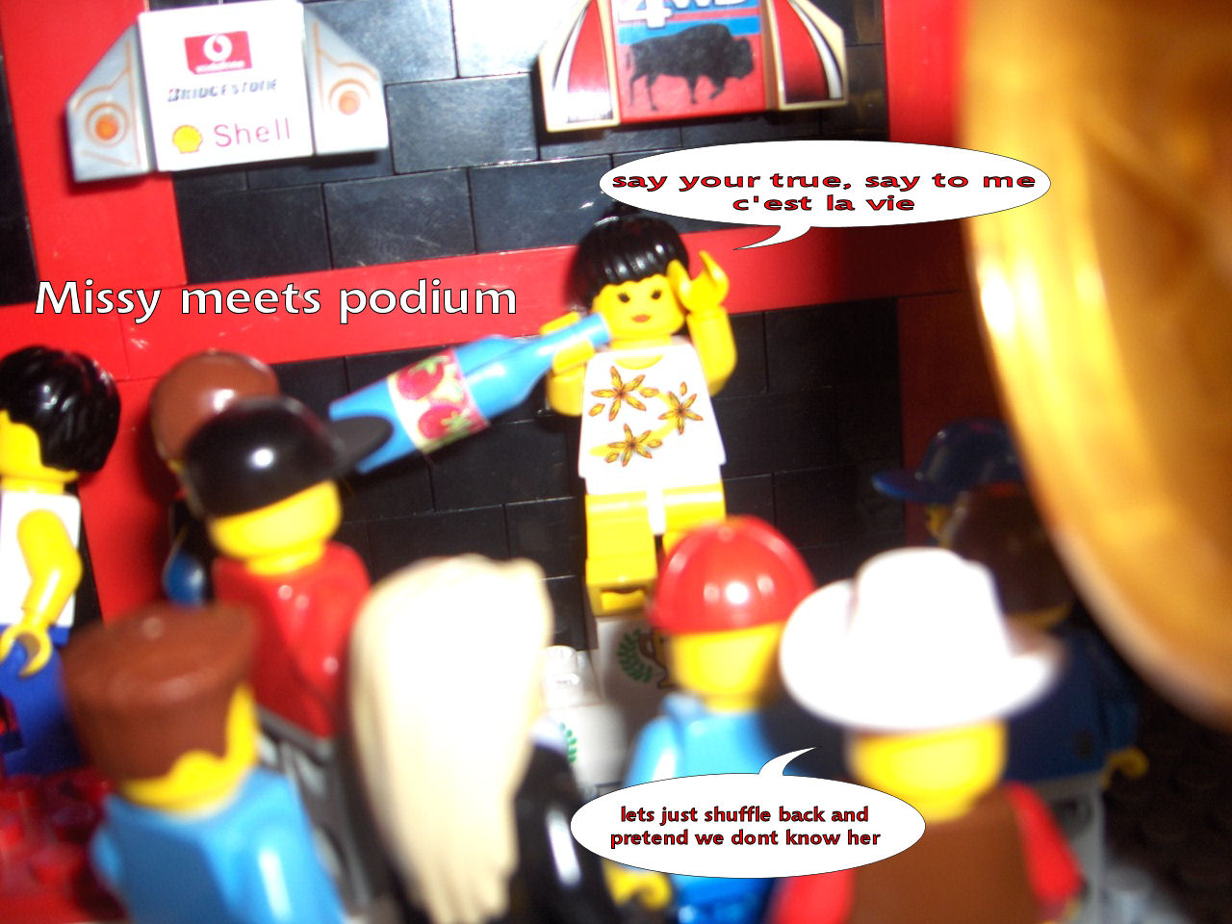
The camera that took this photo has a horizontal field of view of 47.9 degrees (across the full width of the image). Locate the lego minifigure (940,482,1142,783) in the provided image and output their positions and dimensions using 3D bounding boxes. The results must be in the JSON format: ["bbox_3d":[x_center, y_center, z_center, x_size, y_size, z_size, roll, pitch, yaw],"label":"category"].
[{"bbox_3d":[0.036,0.023,0.126,0.024,0.041,0.013,-7,13,-10],"label":"lego minifigure"}]

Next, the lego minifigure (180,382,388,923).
[{"bbox_3d":[-0.025,0.015,0.118,0.022,0.042,0.016,6,17,41],"label":"lego minifigure"}]

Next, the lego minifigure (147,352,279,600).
[{"bbox_3d":[-0.035,0.011,0.136,0.014,0.041,0.023,-8,14,-14],"label":"lego minifigure"}]

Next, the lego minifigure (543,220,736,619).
[{"bbox_3d":[0.003,-0.004,0.150,0.021,0.042,0.017,-5,4,2],"label":"lego minifigure"}]

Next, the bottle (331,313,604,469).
[{"bbox_3d":[-0.015,-0.008,0.147,0.031,0.009,0.009,-23,13,6],"label":"bottle"}]

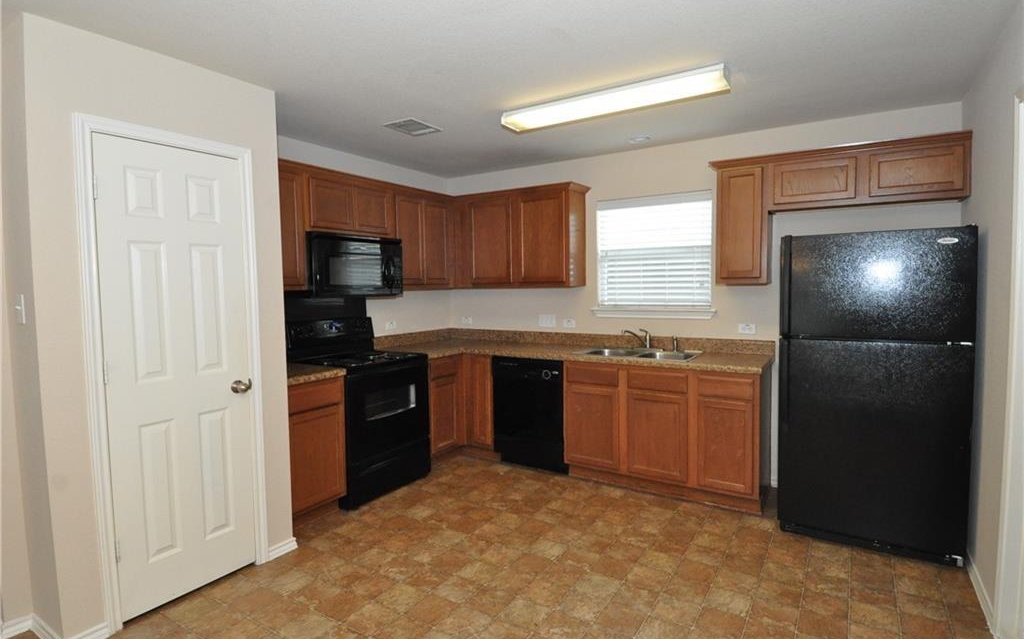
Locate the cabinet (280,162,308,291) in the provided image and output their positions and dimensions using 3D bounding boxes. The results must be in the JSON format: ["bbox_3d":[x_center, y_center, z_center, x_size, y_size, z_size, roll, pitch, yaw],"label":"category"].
[{"bbox_3d":[-1.560,-0.569,3.161,0.329,0.795,0.418,1,4,33],"label":"cabinet"}]

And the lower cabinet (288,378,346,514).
[{"bbox_3d":[-1.424,0.790,3.173,0.620,0.876,0.460,1,4,32],"label":"lower cabinet"}]

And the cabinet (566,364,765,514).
[{"bbox_3d":[1.093,0.732,3.636,1.294,0.876,0.625,1,4,32],"label":"cabinet"}]

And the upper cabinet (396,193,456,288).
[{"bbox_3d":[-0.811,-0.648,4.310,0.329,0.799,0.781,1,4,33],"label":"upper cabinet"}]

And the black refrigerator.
[{"bbox_3d":[2.001,0.363,2.891,0.808,1.637,0.664,1,4,33],"label":"black refrigerator"}]

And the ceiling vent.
[{"bbox_3d":[-0.642,-1.238,3.323,0.240,0.021,0.282,1,4,33],"label":"ceiling vent"}]

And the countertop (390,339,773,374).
[{"bbox_3d":[0.319,0.271,3.834,2.840,0.040,1.066,1,4,32],"label":"countertop"}]

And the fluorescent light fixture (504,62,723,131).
[{"bbox_3d":[0.522,-1.185,2.818,1.245,0.072,0.230,1,4,32],"label":"fluorescent light fixture"}]

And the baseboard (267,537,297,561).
[{"bbox_3d":[-1.212,1.204,2.698,0.015,0.066,0.158,1,4,33],"label":"baseboard"}]

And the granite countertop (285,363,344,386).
[{"bbox_3d":[-1.419,0.333,3.140,0.643,0.040,0.460,1,4,32],"label":"granite countertop"}]

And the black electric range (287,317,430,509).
[{"bbox_3d":[-1.068,0.605,3.655,0.660,1.180,0.758,1,4,32],"label":"black electric range"}]

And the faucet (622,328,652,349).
[{"bbox_3d":[0.952,0.157,3.860,0.245,0.165,0.060,-2,4,-24],"label":"faucet"}]

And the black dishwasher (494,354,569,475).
[{"bbox_3d":[0.260,0.710,4.122,0.630,0.852,0.569,1,4,33],"label":"black dishwasher"}]

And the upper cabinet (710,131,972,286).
[{"bbox_3d":[1.911,-0.607,3.109,1.271,0.777,0.322,1,4,33],"label":"upper cabinet"}]

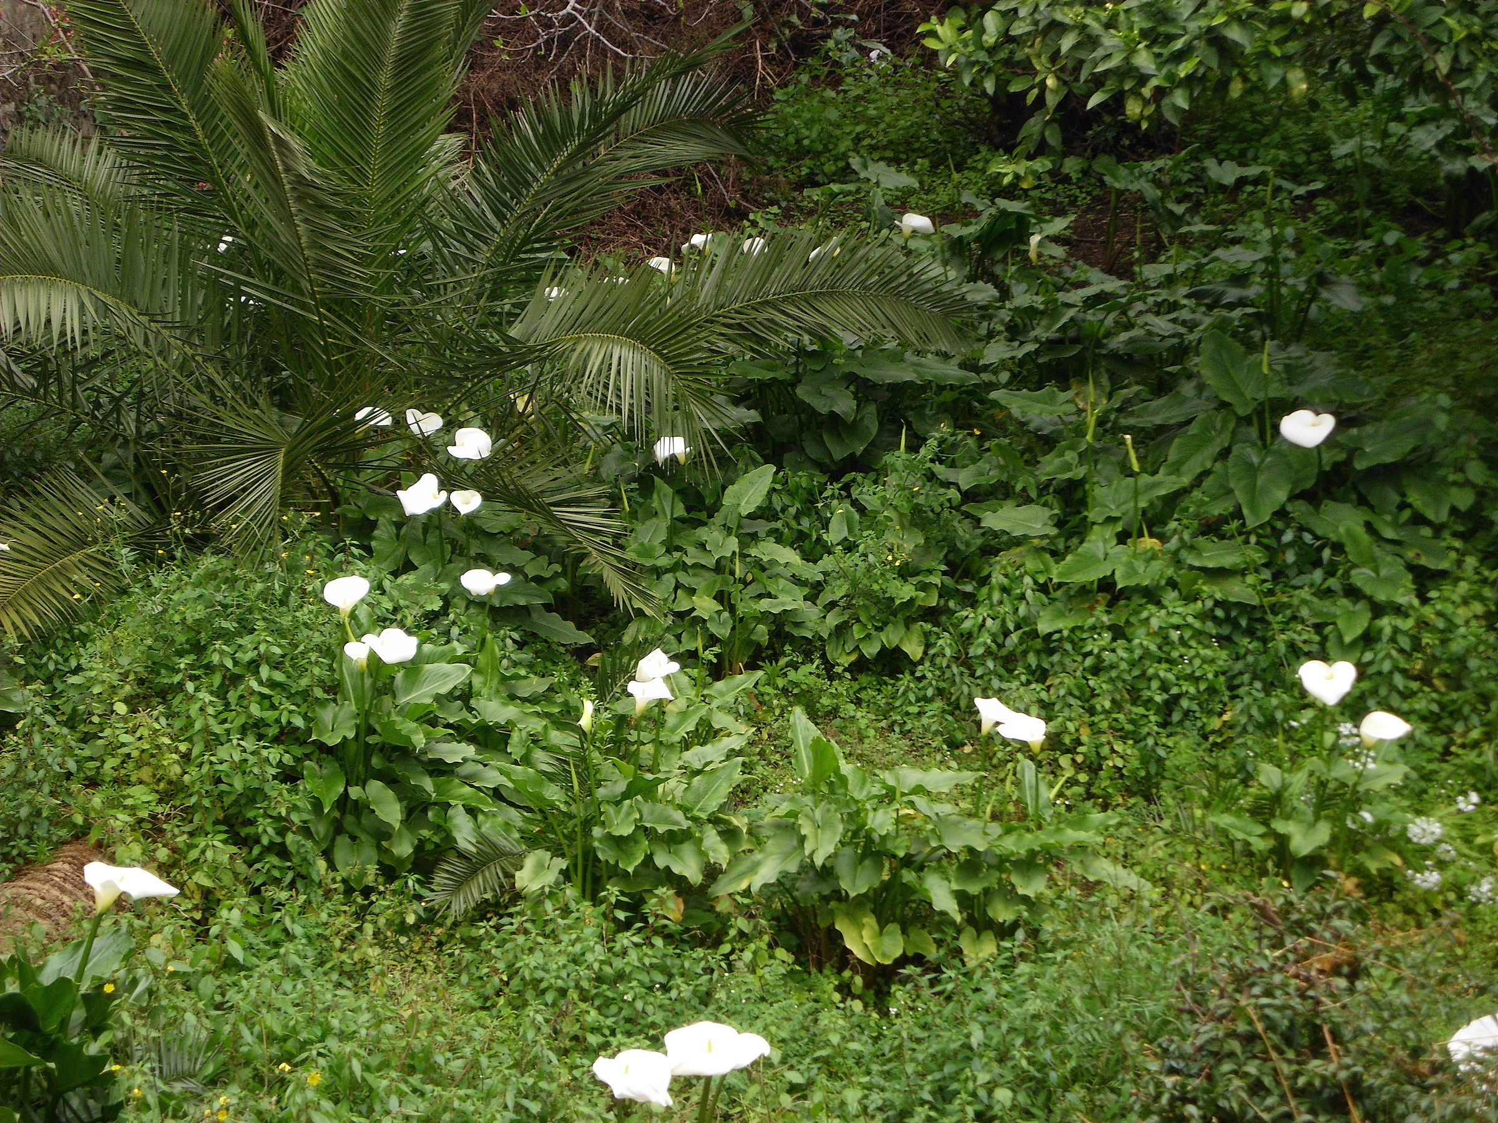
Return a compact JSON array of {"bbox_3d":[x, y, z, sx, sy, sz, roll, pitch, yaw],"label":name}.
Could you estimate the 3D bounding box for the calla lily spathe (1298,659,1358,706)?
[{"bbox_3d":[1.431,0.301,9.300,0.145,0.095,0.120,0,12,0],"label":"calla lily spathe"}]

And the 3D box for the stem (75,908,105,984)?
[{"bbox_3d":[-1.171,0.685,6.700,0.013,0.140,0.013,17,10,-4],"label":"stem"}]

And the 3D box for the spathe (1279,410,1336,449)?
[{"bbox_3d":[1.544,-0.365,10.400,0.152,0.088,0.120,2,12,10],"label":"spathe"}]

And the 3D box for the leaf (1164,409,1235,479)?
[{"bbox_3d":[1.286,-0.329,10.800,0.200,0.175,0.120,4,13,20],"label":"leaf"}]

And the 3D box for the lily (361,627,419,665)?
[{"bbox_3d":[-0.916,0.216,9.600,0.145,0.080,0.120,-4,13,-20],"label":"lily"}]

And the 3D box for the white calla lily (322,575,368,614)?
[{"bbox_3d":[-1.036,0.089,9.700,0.120,0.090,0.110,0,12,0],"label":"white calla lily"}]

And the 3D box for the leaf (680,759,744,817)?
[{"bbox_3d":[-0.088,0.541,9.000,0.150,0.115,0.120,-4,13,-20],"label":"leaf"}]

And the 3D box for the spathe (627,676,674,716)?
[{"bbox_3d":[-0.243,0.333,9.300,0.110,0.085,0.120,-10,16,-39],"label":"spathe"}]

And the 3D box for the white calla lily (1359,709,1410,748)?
[{"bbox_3d":[1.573,0.412,9.300,0.120,0.080,0.110,8,15,34],"label":"white calla lily"}]

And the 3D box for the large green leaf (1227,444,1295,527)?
[{"bbox_3d":[1.442,-0.214,10.600,0.190,0.215,0.110,-2,12,-10],"label":"large green leaf"}]

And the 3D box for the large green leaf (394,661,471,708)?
[{"bbox_3d":[-0.816,0.317,9.700,0.208,0.090,0.130,-3,12,-15],"label":"large green leaf"}]

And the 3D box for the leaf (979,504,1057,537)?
[{"bbox_3d":[0.736,-0.114,10.300,0.214,0.065,0.140,0,12,0],"label":"leaf"}]

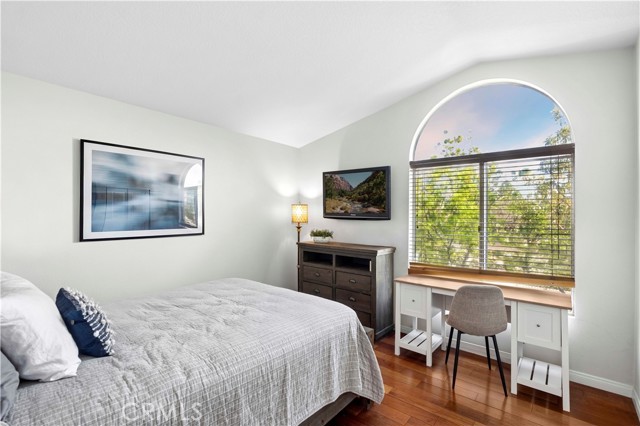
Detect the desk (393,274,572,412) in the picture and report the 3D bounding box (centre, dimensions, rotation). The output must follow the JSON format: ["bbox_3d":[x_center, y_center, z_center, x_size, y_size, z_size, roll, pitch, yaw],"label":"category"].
[{"bbox_3d":[1.422,1.057,2.628,1.337,0.752,0.470,1,0,39],"label":"desk"}]

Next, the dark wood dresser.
[{"bbox_3d":[0.299,0.920,3.633,1.205,1.005,0.450,1,0,39],"label":"dark wood dresser"}]

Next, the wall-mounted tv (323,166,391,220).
[{"bbox_3d":[0.468,-0.241,3.723,1.018,0.643,0.085,1,0,39],"label":"wall-mounted tv"}]

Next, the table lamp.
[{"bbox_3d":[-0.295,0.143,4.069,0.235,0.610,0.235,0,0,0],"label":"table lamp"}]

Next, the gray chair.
[{"bbox_3d":[1.322,0.999,2.447,0.430,0.869,0.490,0,0,15],"label":"gray chair"}]

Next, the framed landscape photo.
[{"bbox_3d":[-1.649,-0.185,2.806,0.040,0.858,1.098,1,0,39],"label":"framed landscape photo"}]

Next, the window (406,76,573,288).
[{"bbox_3d":[1.638,-0.290,2.902,1.450,2.026,0.120,1,0,39],"label":"window"}]

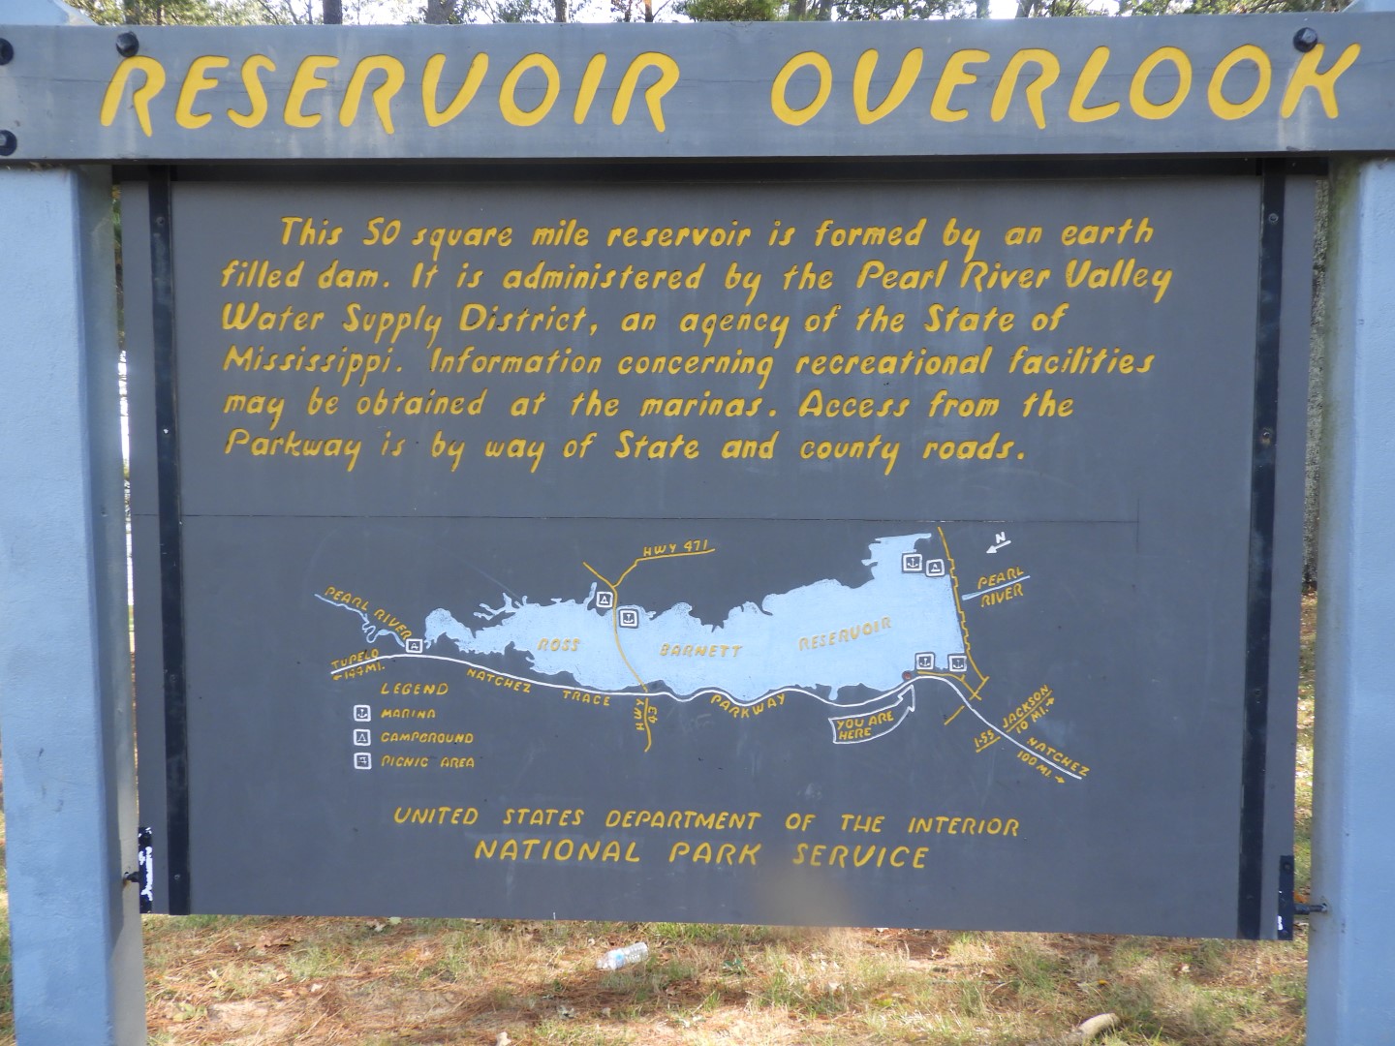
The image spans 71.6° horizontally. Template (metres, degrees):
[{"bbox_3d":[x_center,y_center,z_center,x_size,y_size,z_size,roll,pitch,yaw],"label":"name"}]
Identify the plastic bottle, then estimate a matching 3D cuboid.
[{"bbox_3d":[-0.276,1.592,3.550,0.198,0.064,0.064,-1,3,-27],"label":"plastic bottle"}]

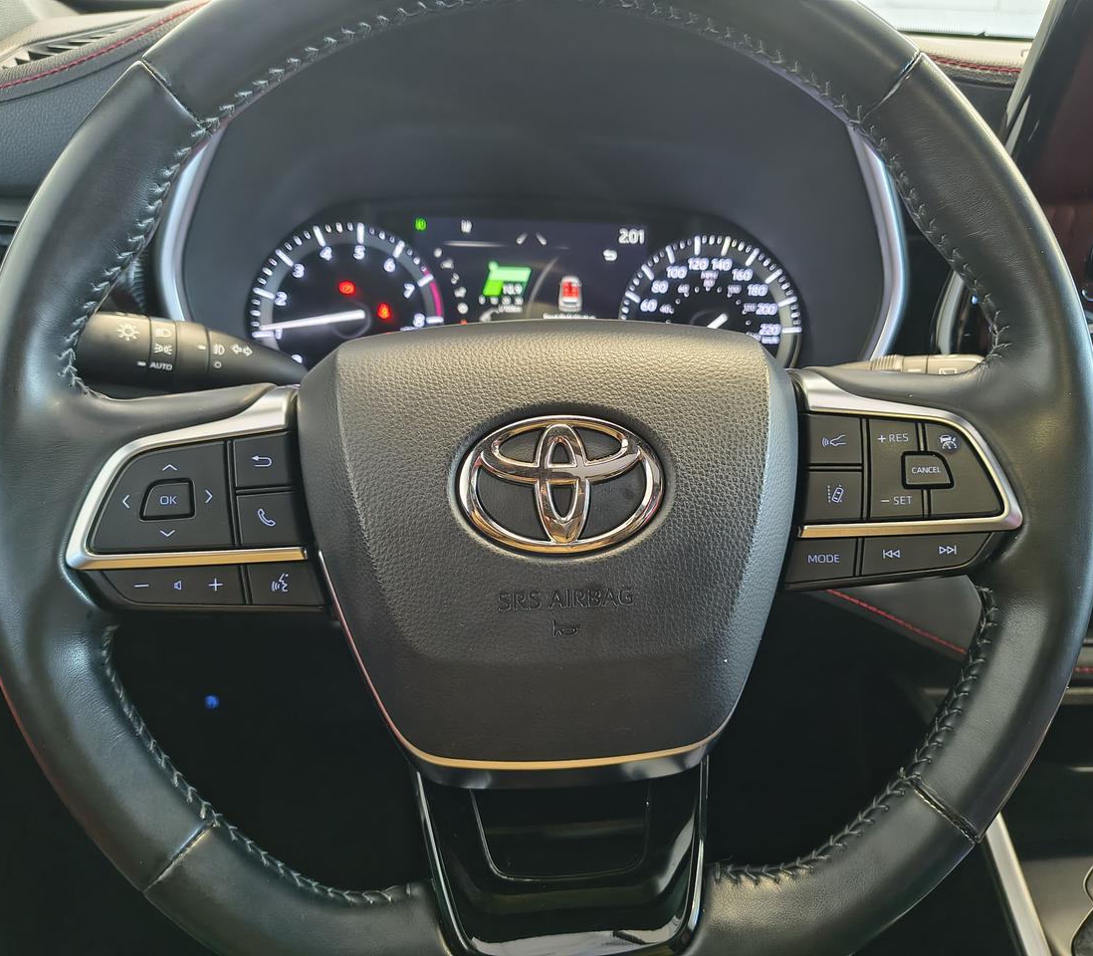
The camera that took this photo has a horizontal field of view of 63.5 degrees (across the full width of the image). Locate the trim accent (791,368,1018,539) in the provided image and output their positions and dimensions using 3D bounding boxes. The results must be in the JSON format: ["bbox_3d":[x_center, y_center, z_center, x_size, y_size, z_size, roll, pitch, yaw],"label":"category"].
[{"bbox_3d":[0.126,-0.011,0.315,0.076,0.063,0.020,-2,-1,2],"label":"trim accent"}]

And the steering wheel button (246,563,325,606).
[{"bbox_3d":[-0.089,0.037,0.305,0.025,0.015,0.007,-2,-1,-10],"label":"steering wheel button"}]

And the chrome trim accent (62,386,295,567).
[{"bbox_3d":[-0.120,-0.002,0.299,0.076,0.063,0.020,-2,-1,-10],"label":"chrome trim accent"}]

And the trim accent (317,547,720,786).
[{"bbox_3d":[0.005,0.065,0.310,0.166,0.087,0.022,-2,-1,-4],"label":"trim accent"}]

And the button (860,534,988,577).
[{"bbox_3d":[0.134,0.027,0.316,0.047,0.013,0.007,-2,-1,2],"label":"button"}]

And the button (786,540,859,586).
[{"bbox_3d":[0.097,0.029,0.317,0.026,0.015,0.007,-2,-1,2],"label":"button"}]

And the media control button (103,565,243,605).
[{"bbox_3d":[-0.125,0.037,0.299,0.046,0.014,0.007,-2,-1,-10],"label":"media control button"}]

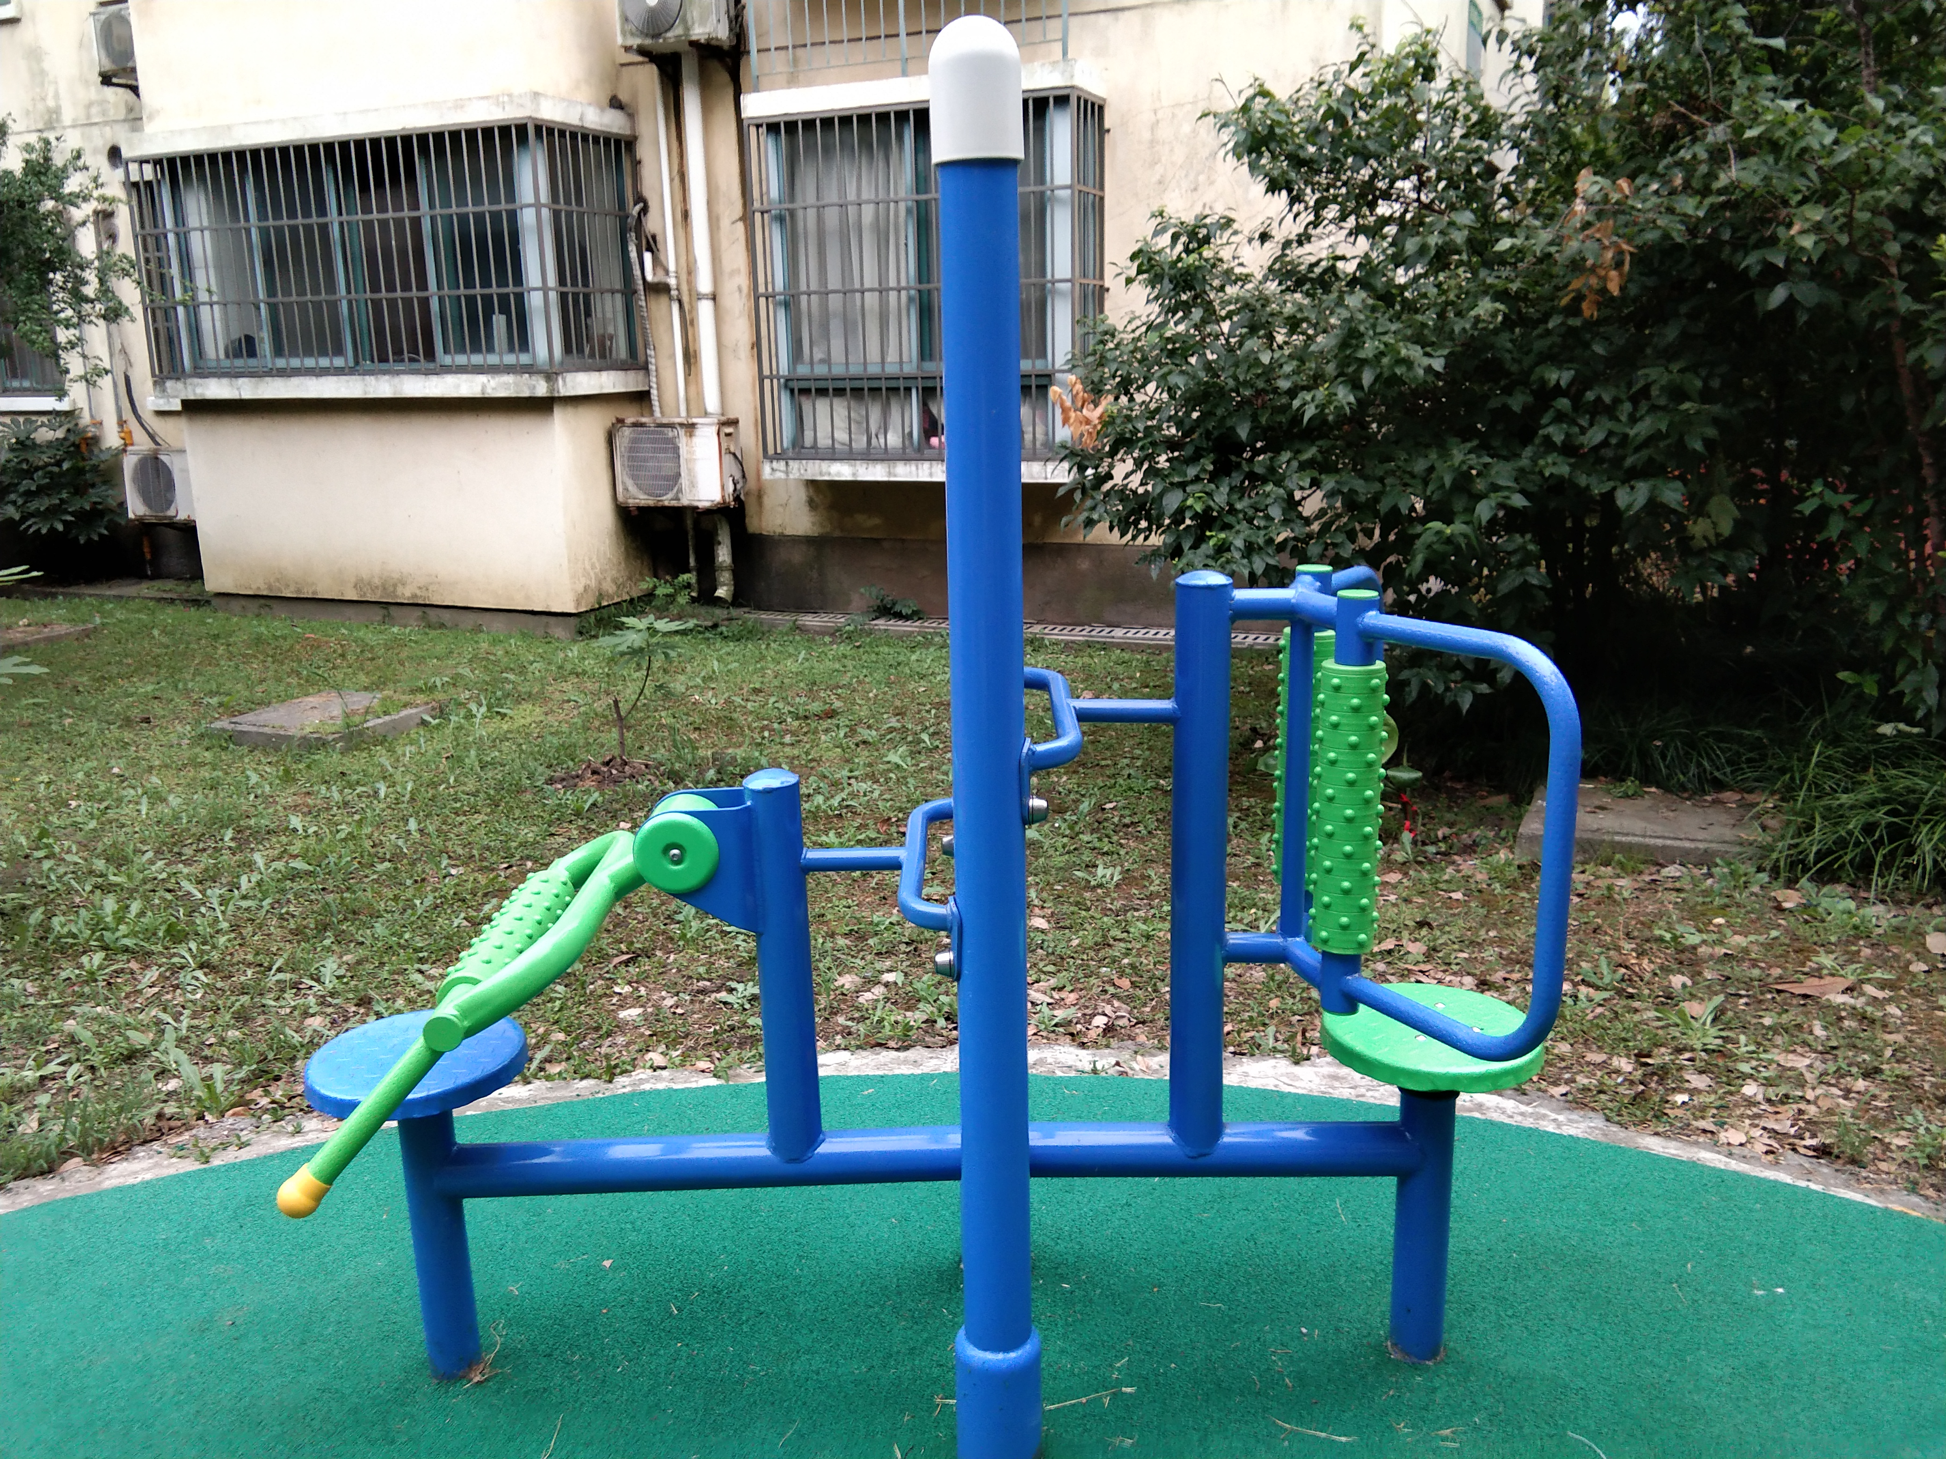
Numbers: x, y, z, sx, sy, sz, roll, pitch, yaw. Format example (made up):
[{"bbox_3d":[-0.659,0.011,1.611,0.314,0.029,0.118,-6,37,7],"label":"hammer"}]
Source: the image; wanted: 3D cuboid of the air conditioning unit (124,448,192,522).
[{"bbox_3d":[-5.636,-1.742,12.327,0.713,0.502,0.260,5,16,25],"label":"air conditioning unit"}]

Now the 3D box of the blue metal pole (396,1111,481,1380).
[{"bbox_3d":[-0.789,0.734,2.573,0.076,0.461,0.076,-2,14,0],"label":"blue metal pole"}]

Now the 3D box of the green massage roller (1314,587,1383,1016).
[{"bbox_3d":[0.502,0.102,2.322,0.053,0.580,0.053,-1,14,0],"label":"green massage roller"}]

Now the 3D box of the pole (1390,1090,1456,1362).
[{"bbox_3d":[0.661,0.709,2.560,0.076,0.445,0.076,-1,14,0],"label":"pole"}]

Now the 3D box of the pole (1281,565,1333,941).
[{"bbox_3d":[0.474,0.050,2.484,0.052,0.561,0.052,-1,14,0],"label":"pole"}]

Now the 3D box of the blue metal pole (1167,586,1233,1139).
[{"bbox_3d":[0.317,0.196,2.433,0.076,0.830,0.076,-1,14,0],"label":"blue metal pole"}]

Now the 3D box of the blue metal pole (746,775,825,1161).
[{"bbox_3d":[-0.268,0.334,2.469,0.076,0.561,0.076,-2,14,0],"label":"blue metal pole"}]

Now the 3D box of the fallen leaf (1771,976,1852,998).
[{"bbox_3d":[1.865,0.568,3.850,0.185,0.025,0.085,-3,14,-6],"label":"fallen leaf"}]

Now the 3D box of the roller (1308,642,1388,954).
[{"bbox_3d":[0.502,0.105,2.322,0.093,0.395,0.093,-1,14,0],"label":"roller"}]

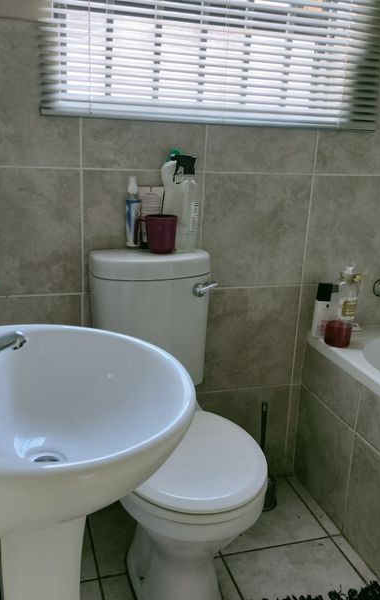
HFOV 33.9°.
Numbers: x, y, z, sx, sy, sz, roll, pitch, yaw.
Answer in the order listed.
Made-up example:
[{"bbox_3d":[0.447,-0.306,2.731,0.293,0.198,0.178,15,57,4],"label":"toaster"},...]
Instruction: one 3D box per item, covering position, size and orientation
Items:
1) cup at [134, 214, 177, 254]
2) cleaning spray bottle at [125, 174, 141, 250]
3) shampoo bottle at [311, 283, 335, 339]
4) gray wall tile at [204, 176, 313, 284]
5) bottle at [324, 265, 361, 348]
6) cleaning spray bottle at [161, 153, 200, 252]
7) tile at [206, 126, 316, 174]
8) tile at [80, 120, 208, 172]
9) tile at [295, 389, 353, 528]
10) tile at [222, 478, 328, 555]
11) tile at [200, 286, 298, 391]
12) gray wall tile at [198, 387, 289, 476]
[{"bbox_3d":[-0.089,-0.180,1.694,0.118,0.099,0.088,-3,18,-18],"label":"cup"},{"bbox_3d":[-0.154,-0.240,1.710,0.042,0.192,0.042,1,17,-5],"label":"cleaning spray bottle"},{"bbox_3d":[0.431,0.033,1.982,0.062,0.171,0.036,-2,18,-15],"label":"shampoo bottle"},{"bbox_3d":[0.196,-0.206,1.867,0.342,0.340,0.012,-3,17,-17],"label":"gray wall tile"},{"bbox_3d":[0.482,0.011,1.947,0.082,0.238,0.072,3,17,-1],"label":"bottle"},{"bbox_3d":[-0.017,-0.265,1.702,0.085,0.256,0.066,-3,17,-17],"label":"cleaning spray bottle"},{"bbox_3d":[0.207,-0.436,1.799,0.342,0.135,0.012,-3,17,-17],"label":"tile"},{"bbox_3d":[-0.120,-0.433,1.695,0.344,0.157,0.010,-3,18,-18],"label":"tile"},{"bbox_3d":[0.419,0.491,1.972,0.012,0.341,0.325,-3,17,-17],"label":"tile"},{"bbox_3d":[0.206,0.674,1.977,0.344,0.010,0.324,-3,18,-18],"label":"tile"},{"bbox_3d":[0.180,0.123,1.965,0.342,0.340,0.012,-3,17,-17],"label":"tile"},{"bbox_3d":[0.163,0.457,2.078,0.344,0.339,0.010,-3,18,-18],"label":"gray wall tile"}]

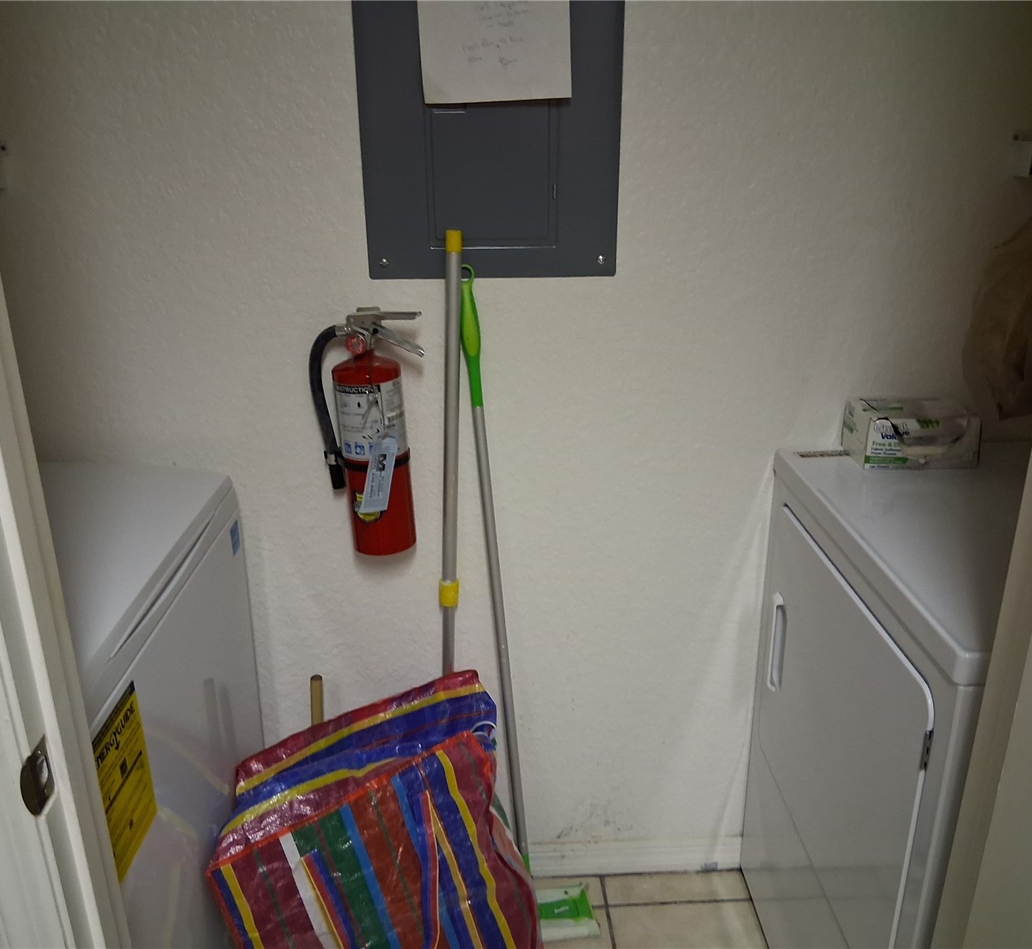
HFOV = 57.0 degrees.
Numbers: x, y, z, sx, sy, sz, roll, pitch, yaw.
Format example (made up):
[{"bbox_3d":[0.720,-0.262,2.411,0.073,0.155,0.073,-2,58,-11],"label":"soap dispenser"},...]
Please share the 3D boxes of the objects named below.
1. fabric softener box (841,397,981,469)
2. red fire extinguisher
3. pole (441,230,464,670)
[{"bbox_3d":[0.656,-0.066,1.580,0.178,0.082,0.108,-1,21,0],"label":"fabric softener box"},{"bbox_3d":[-0.230,-0.072,1.511,0.180,0.390,0.118,1,21,9],"label":"red fire extinguisher"},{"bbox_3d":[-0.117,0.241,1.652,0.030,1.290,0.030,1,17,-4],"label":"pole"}]

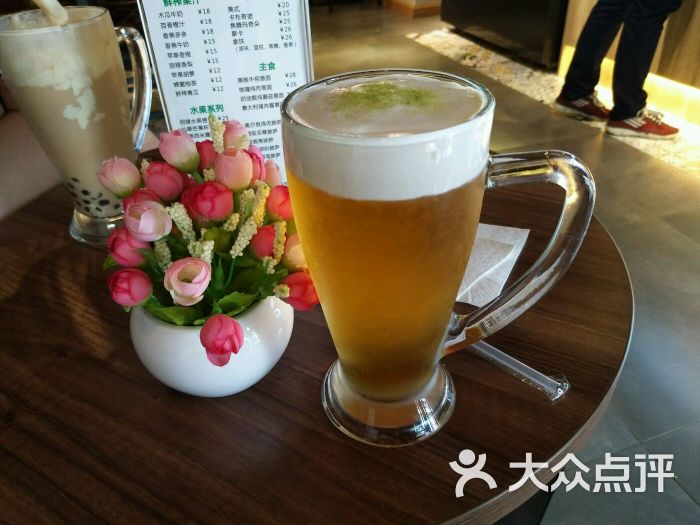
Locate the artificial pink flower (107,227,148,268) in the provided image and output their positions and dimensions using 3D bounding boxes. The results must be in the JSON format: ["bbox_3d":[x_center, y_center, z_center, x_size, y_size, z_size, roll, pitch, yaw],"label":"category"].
[{"bbox_3d":[-0.122,-0.008,0.289,0.023,0.022,0.022,31,20,-34],"label":"artificial pink flower"}]

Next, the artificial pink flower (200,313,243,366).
[{"bbox_3d":[-0.067,0.041,0.274,0.023,0.023,0.026,-3,77,0],"label":"artificial pink flower"}]

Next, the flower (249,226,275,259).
[{"bbox_3d":[-0.050,-0.012,0.303,0.019,0.021,0.019,14,31,0],"label":"flower"}]

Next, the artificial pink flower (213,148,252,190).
[{"bbox_3d":[-0.064,-0.051,0.288,0.021,0.023,0.021,0,30,0],"label":"artificial pink flower"}]

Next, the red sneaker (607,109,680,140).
[{"bbox_3d":[1.343,-0.632,2.394,0.290,0.106,0.105,10,37,19],"label":"red sneaker"}]

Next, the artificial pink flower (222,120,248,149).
[{"bbox_3d":[-0.068,-0.074,0.313,0.020,0.023,0.021,13,3,21],"label":"artificial pink flower"}]

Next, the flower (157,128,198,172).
[{"bbox_3d":[-0.093,-0.061,0.286,0.021,0.025,0.021,-28,24,0],"label":"flower"}]

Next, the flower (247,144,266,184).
[{"bbox_3d":[-0.058,-0.056,0.305,0.021,0.023,0.022,29,11,36],"label":"flower"}]

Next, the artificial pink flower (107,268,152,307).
[{"bbox_3d":[-0.117,0.013,0.279,0.021,0.023,0.021,-43,27,0],"label":"artificial pink flower"}]

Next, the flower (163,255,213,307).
[{"bbox_3d":[-0.084,0.010,0.271,0.025,0.024,0.024,-1,15,3],"label":"flower"}]

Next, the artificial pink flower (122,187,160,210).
[{"bbox_3d":[-0.114,-0.031,0.289,0.022,0.023,0.022,-20,30,22],"label":"artificial pink flower"}]

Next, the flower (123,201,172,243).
[{"bbox_3d":[-0.106,-0.022,0.277,0.024,0.021,0.023,-25,34,0],"label":"flower"}]

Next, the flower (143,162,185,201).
[{"bbox_3d":[-0.101,-0.044,0.286,0.022,0.022,0.022,-20,29,0],"label":"flower"}]

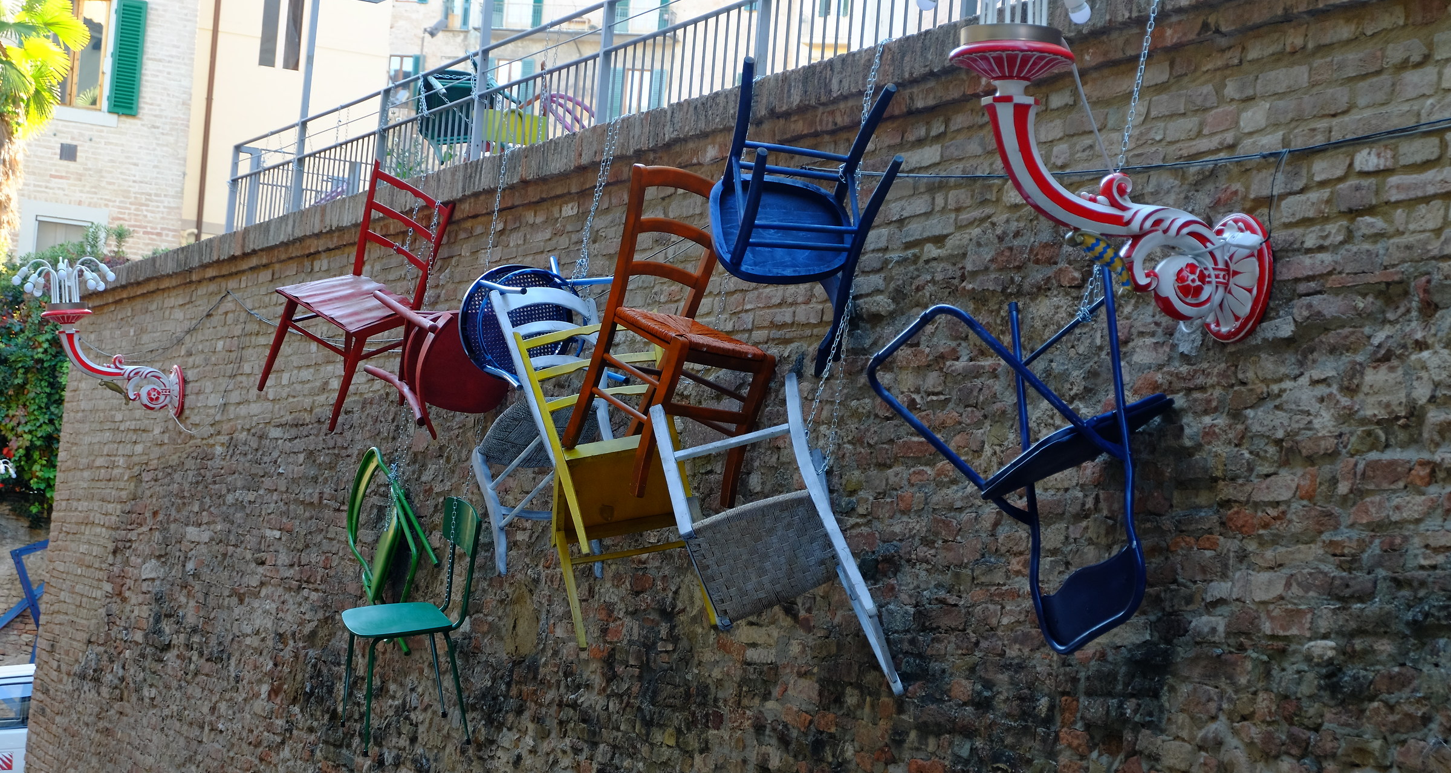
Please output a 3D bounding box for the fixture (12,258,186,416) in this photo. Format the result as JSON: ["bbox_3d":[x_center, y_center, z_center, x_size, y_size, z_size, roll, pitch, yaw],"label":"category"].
[{"bbox_3d":[-3.472,-0.278,16.950,0.900,0.826,0.550,6,-3,-22],"label":"fixture"}]

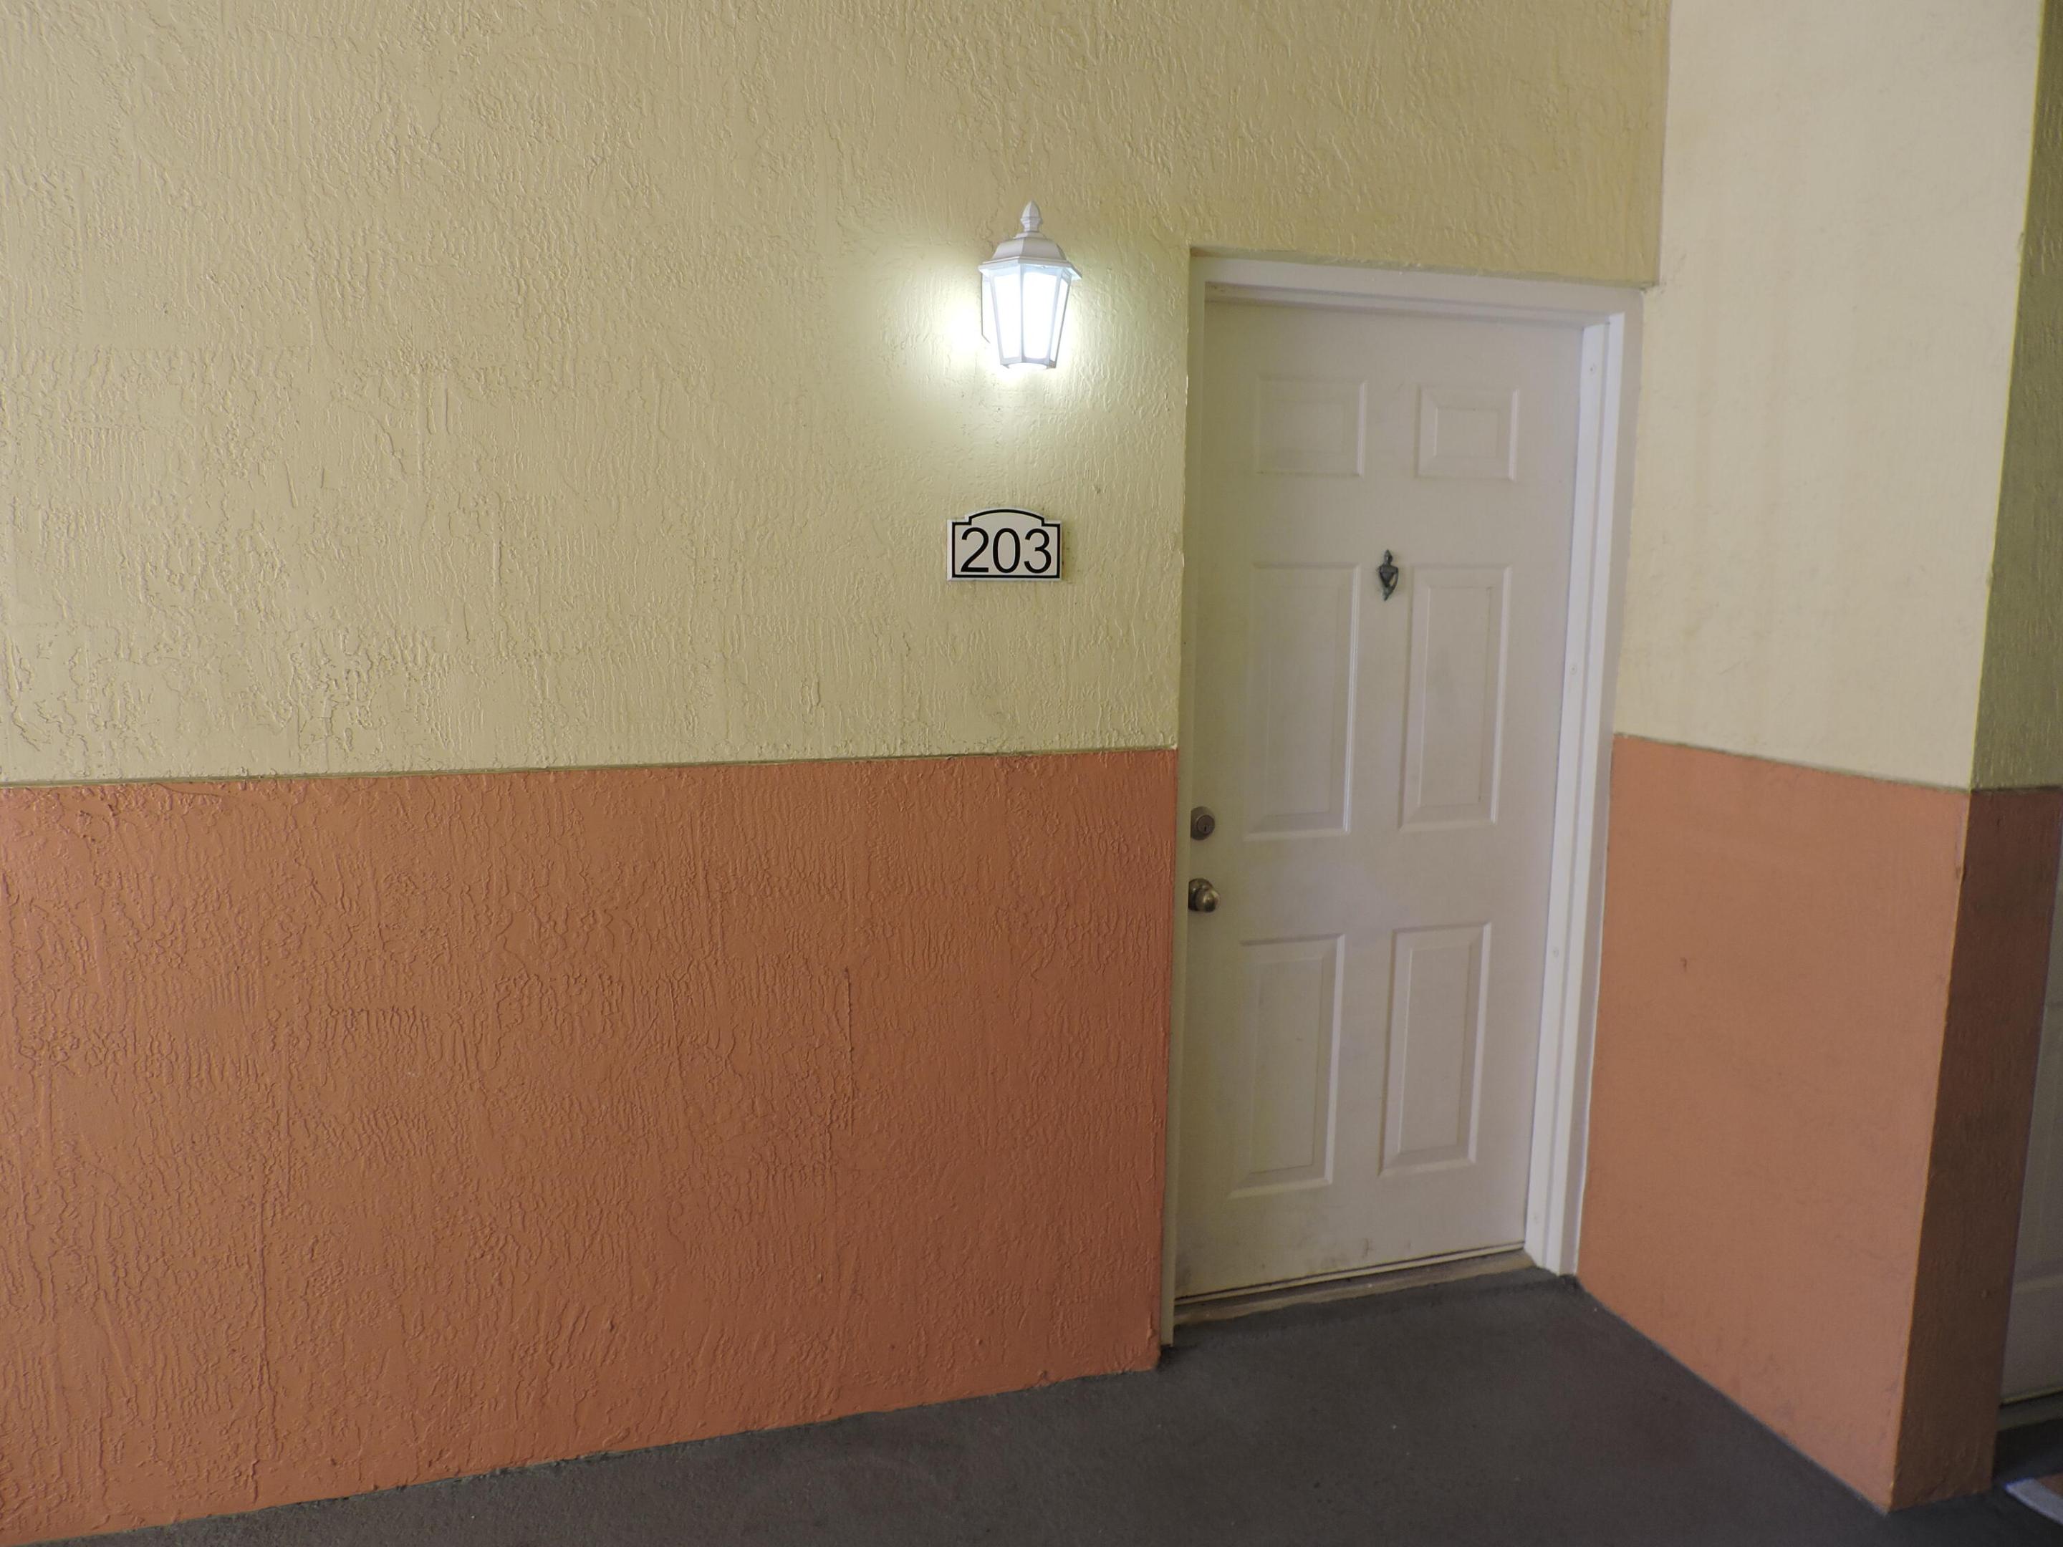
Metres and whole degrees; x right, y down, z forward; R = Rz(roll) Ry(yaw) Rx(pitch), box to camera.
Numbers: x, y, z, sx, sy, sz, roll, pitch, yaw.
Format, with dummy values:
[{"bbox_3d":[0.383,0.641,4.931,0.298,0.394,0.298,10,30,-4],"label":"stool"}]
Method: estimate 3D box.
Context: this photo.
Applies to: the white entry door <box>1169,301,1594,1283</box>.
[{"bbox_3d":[0.708,0.076,3.011,0.910,2.032,0.045,-2,8,-17],"label":"white entry door"}]

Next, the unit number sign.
[{"bbox_3d":[-0.045,-0.404,2.523,0.200,0.128,0.018,-2,8,-17],"label":"unit number sign"}]

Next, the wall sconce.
[{"bbox_3d":[-0.003,-0.816,2.395,0.178,0.270,0.176,-2,8,-17],"label":"wall sconce"}]

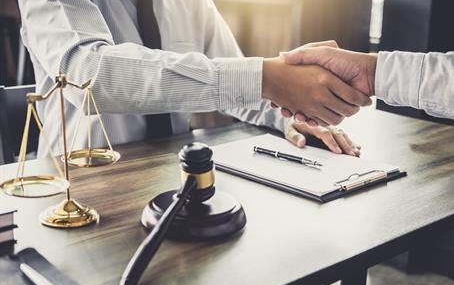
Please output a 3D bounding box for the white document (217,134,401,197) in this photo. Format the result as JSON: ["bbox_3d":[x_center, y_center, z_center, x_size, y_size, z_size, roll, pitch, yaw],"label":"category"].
[{"bbox_3d":[0.110,0.032,1.125,0.222,0.021,0.315,-13,20,-42],"label":"white document"}]

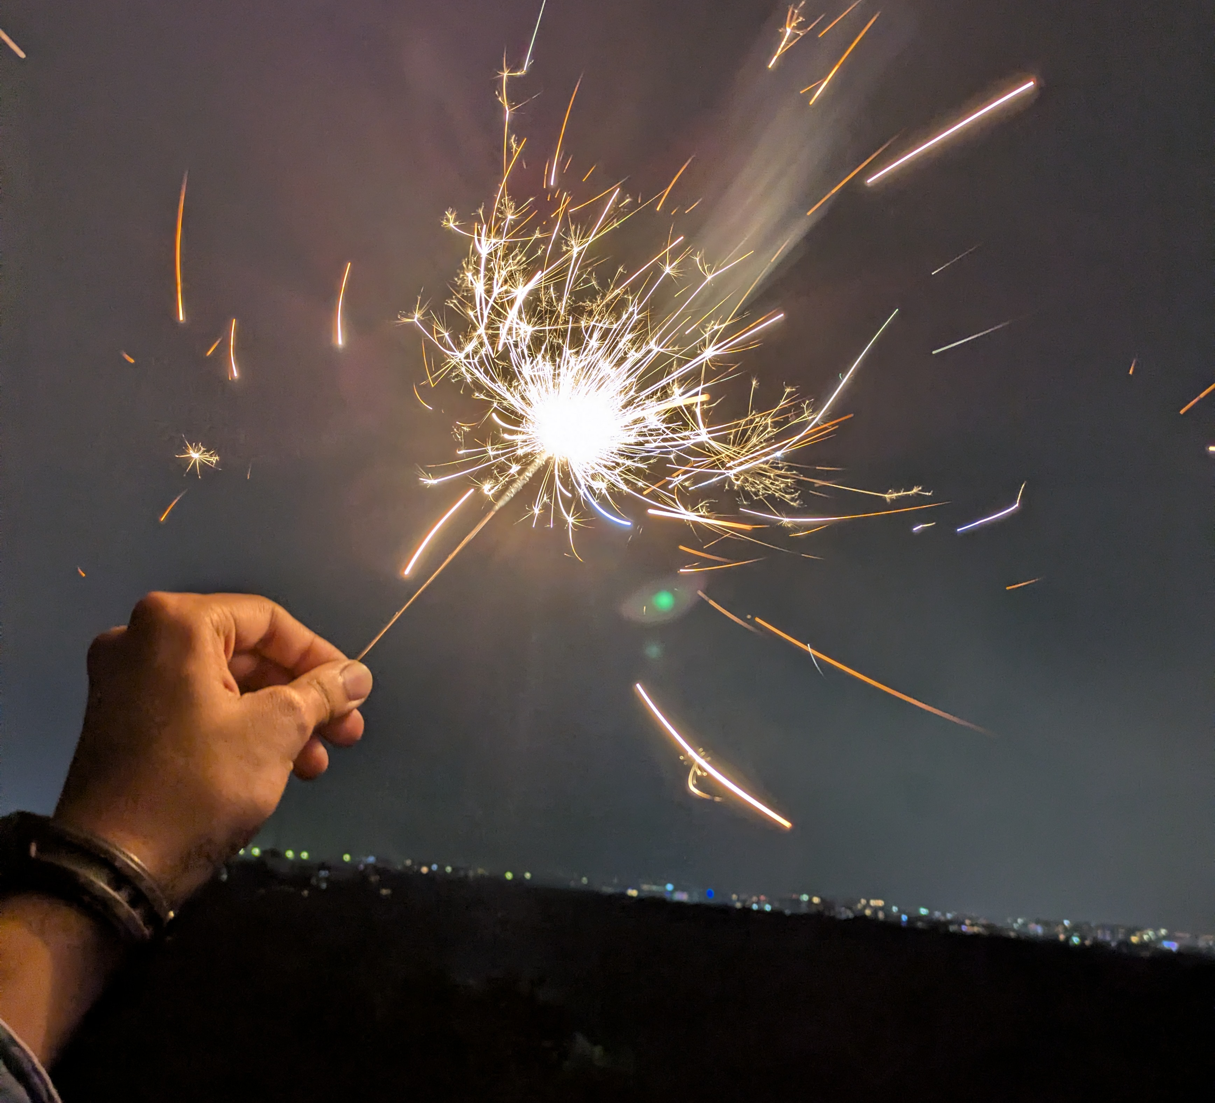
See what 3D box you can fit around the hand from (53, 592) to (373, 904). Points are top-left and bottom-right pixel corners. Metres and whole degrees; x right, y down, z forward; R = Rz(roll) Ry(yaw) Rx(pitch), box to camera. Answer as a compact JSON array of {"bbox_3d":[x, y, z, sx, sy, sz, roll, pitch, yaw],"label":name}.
[{"bbox_3d":[-0.157,0.078,0.470,0.090,0.120,0.100,-5,-22,39],"label":"hand"}]

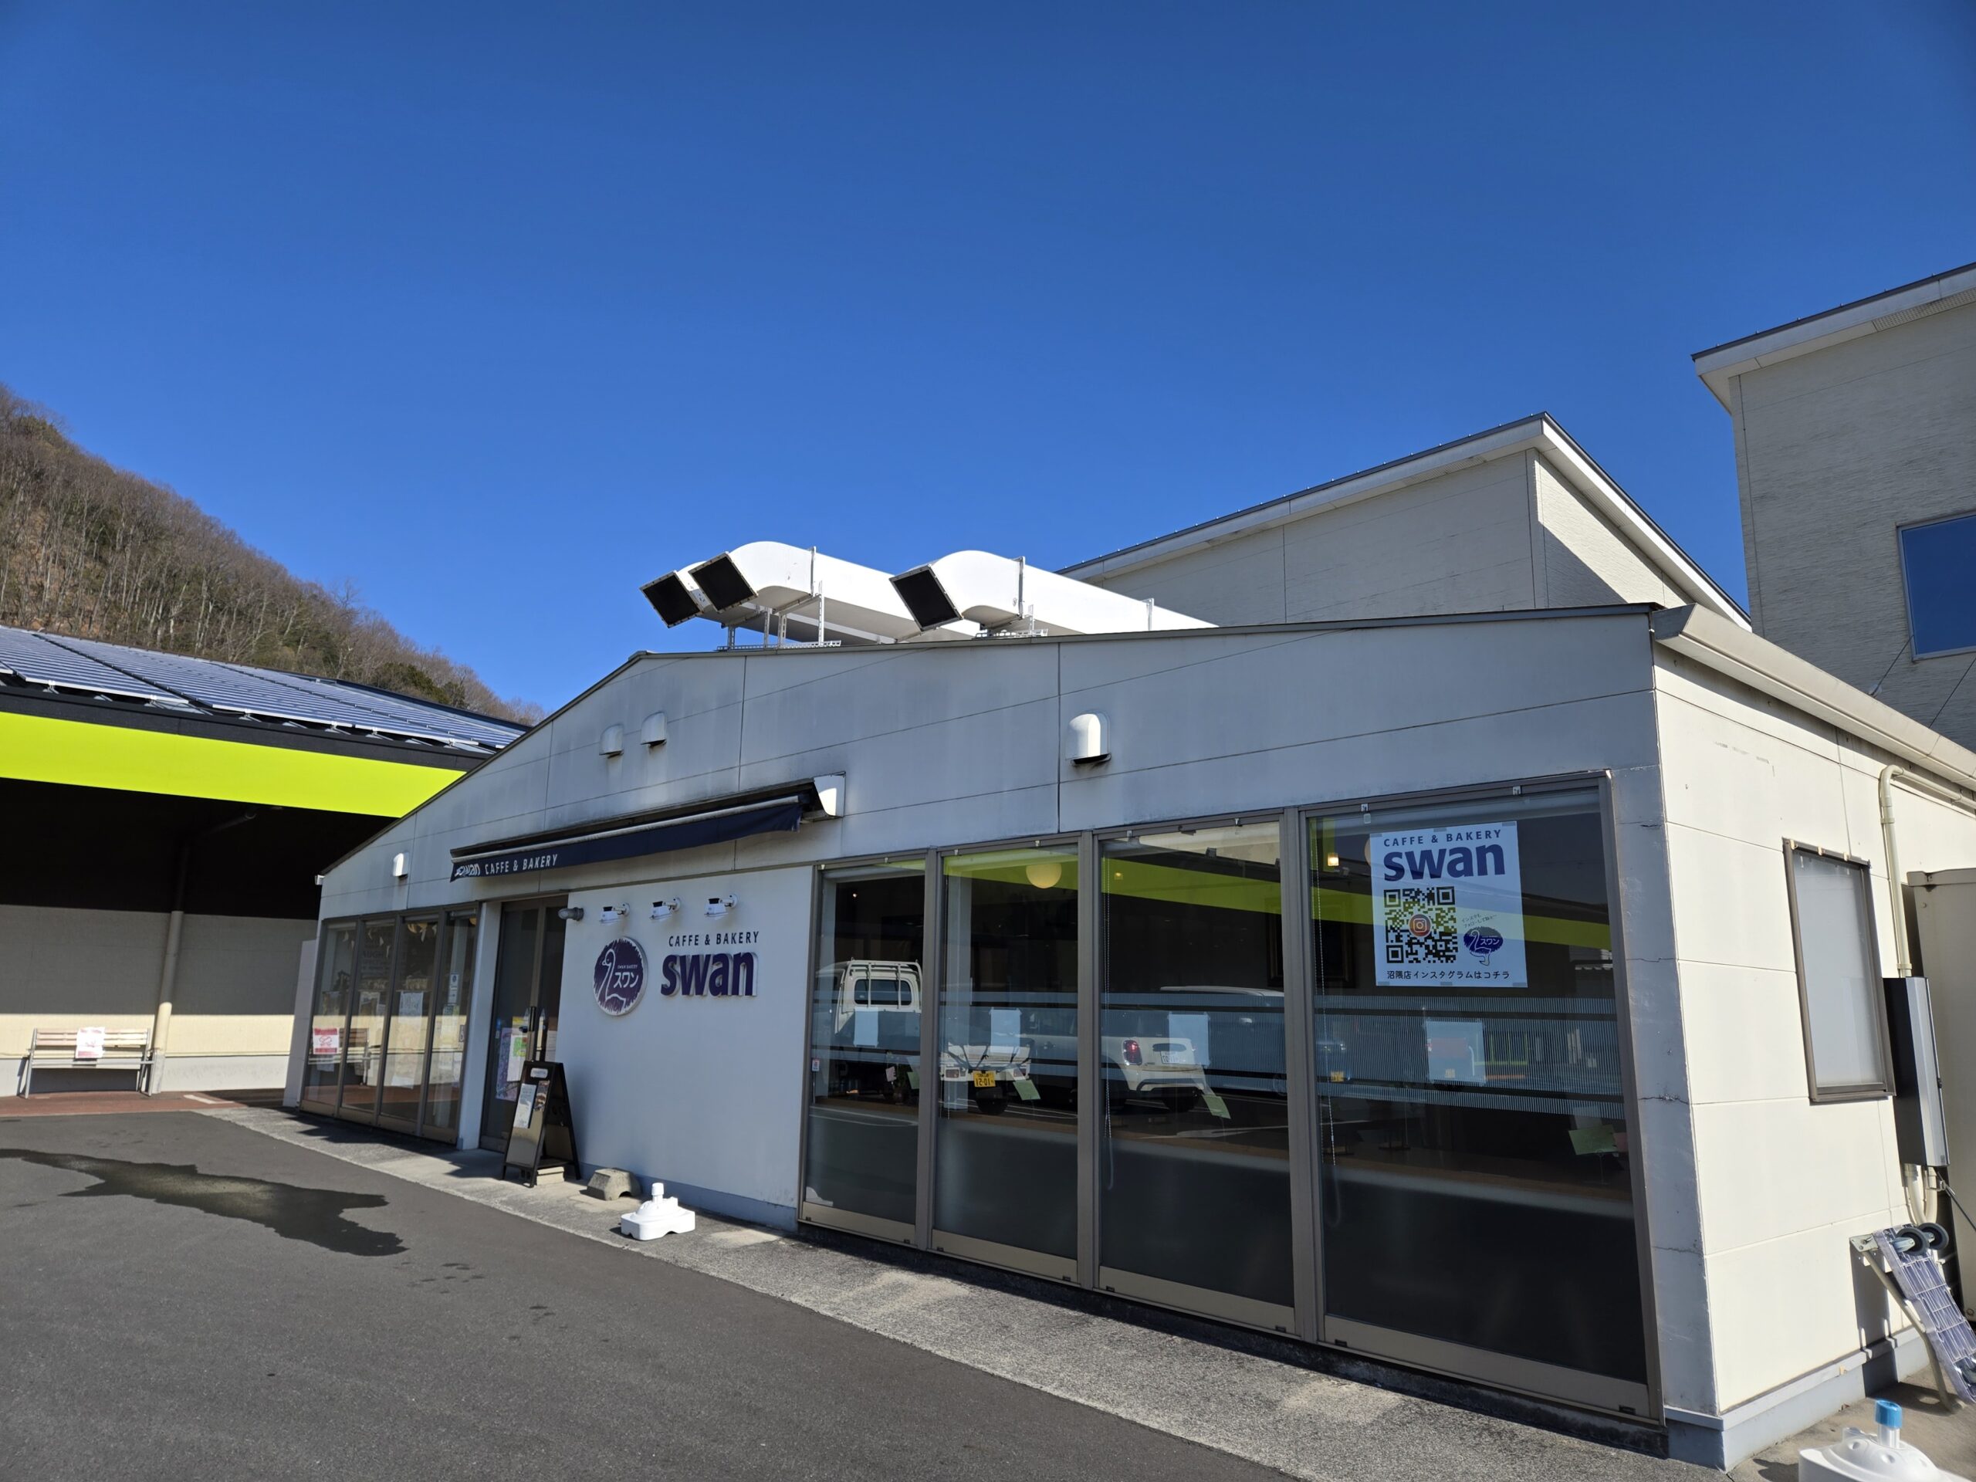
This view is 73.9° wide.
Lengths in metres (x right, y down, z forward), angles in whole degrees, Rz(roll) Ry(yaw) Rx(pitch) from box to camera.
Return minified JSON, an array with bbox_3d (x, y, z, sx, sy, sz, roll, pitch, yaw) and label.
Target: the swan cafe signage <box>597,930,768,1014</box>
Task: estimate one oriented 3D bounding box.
[{"bbox_3d":[-2.180,1.607,9.004,0.045,0.555,2.220,12,-16,-41],"label":"swan cafe signage"}]

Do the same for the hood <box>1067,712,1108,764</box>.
[{"bbox_3d":[0.482,-0.025,6.352,0.120,0.240,0.185,12,-16,-41],"label":"hood"}]

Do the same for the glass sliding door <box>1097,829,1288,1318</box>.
[{"bbox_3d":[0.871,1.388,5.713,0.070,2.000,1.070,12,-16,-41],"label":"glass sliding door"}]

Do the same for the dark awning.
[{"bbox_3d":[-2.886,0.762,9.816,0.270,0.320,5.480,12,-16,-41],"label":"dark awning"}]

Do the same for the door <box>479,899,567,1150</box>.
[{"bbox_3d":[-3.790,2.357,10.881,0.070,2.065,1.580,12,-16,-41],"label":"door"}]

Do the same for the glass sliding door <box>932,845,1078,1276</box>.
[{"bbox_3d":[0.077,1.548,6.562,0.070,2.000,1.045,12,-16,-41],"label":"glass sliding door"}]

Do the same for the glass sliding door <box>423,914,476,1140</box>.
[{"bbox_3d":[-4.843,2.539,11.825,0.070,2.020,0.840,12,-16,-41],"label":"glass sliding door"}]

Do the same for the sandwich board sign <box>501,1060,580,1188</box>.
[{"bbox_3d":[-3.179,2.714,9.382,0.430,0.820,0.430,12,-16,-41],"label":"sandwich board sign"}]

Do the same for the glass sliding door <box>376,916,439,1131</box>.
[{"bbox_3d":[-5.536,2.678,12.567,0.070,2.020,1.090,12,-16,-41],"label":"glass sliding door"}]

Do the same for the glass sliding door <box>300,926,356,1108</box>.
[{"bbox_3d":[-7.197,3.013,14.344,0.070,2.020,1.220,12,-16,-41],"label":"glass sliding door"}]

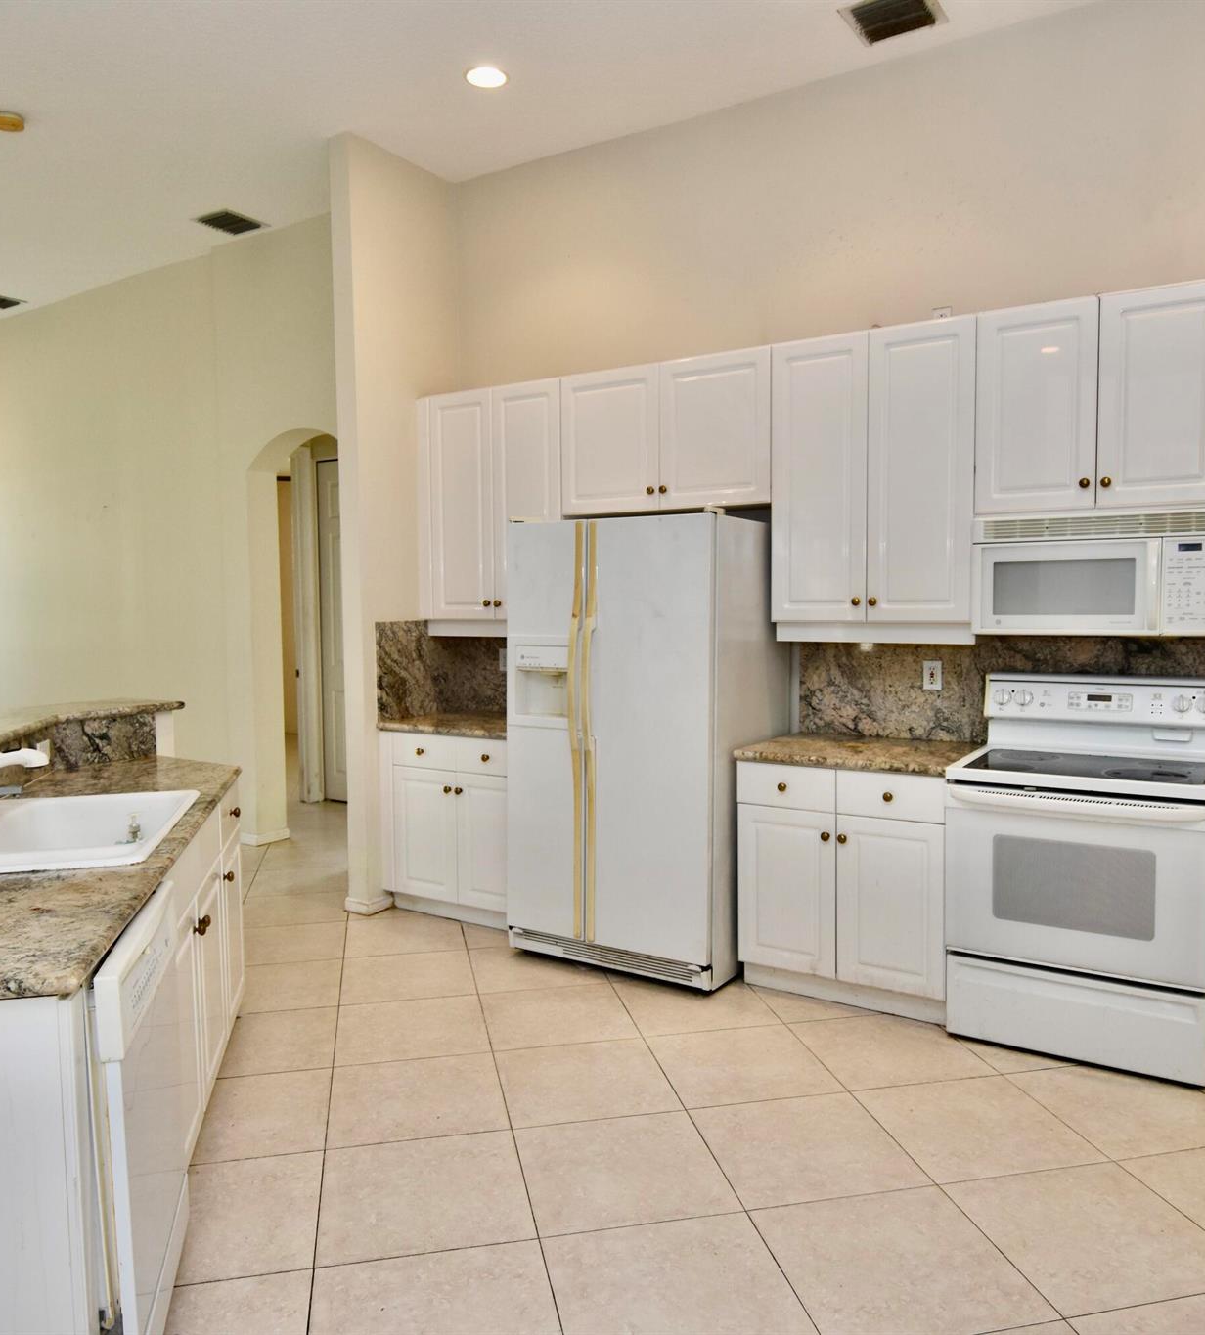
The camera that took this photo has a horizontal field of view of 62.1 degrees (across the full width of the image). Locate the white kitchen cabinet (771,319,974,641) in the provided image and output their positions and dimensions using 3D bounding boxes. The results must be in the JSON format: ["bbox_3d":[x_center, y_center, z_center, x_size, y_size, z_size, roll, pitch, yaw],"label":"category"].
[{"bbox_3d":[1.070,-0.681,3.853,0.760,1.119,0.326,2,4,32],"label":"white kitchen cabinet"}]

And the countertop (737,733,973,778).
[{"bbox_3d":[0.979,0.320,3.779,0.771,0.037,0.647,2,4,32],"label":"countertop"}]

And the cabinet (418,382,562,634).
[{"bbox_3d":[-0.448,-0.738,4.794,0.846,1.109,0.326,2,4,32],"label":"cabinet"}]

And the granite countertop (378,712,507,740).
[{"bbox_3d":[-0.530,0.268,4.714,0.870,0.037,0.647,2,4,32],"label":"granite countertop"}]

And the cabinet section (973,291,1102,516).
[{"bbox_3d":[1.553,-0.882,3.534,0.381,0.686,0.330,2,4,32],"label":"cabinet section"}]

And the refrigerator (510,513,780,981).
[{"bbox_3d":[0.183,0.303,4.143,0.915,1.774,0.790,2,4,32],"label":"refrigerator"}]

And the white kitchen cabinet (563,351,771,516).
[{"bbox_3d":[0.324,-0.959,4.274,0.970,0.605,0.325,2,4,32],"label":"white kitchen cabinet"}]

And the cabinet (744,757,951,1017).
[{"bbox_3d":[0.991,0.772,3.812,0.750,0.871,0.623,2,4,32],"label":"cabinet"}]

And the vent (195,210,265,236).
[{"bbox_3d":[-2.092,-2.492,5.632,0.300,0.025,0.300,2,4,32],"label":"vent"}]

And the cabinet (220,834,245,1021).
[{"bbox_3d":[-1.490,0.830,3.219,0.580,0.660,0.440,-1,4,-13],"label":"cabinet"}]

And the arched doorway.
[{"bbox_3d":[-1.667,-0.137,5.889,0.885,2.465,0.220,2,4,32],"label":"arched doorway"}]

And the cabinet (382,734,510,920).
[{"bbox_3d":[-0.510,0.721,4.742,0.820,0.871,0.623,2,4,32],"label":"cabinet"}]

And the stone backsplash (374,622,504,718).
[{"bbox_3d":[-0.584,0.014,4.747,0.795,0.461,0.590,2,4,32],"label":"stone backsplash"}]

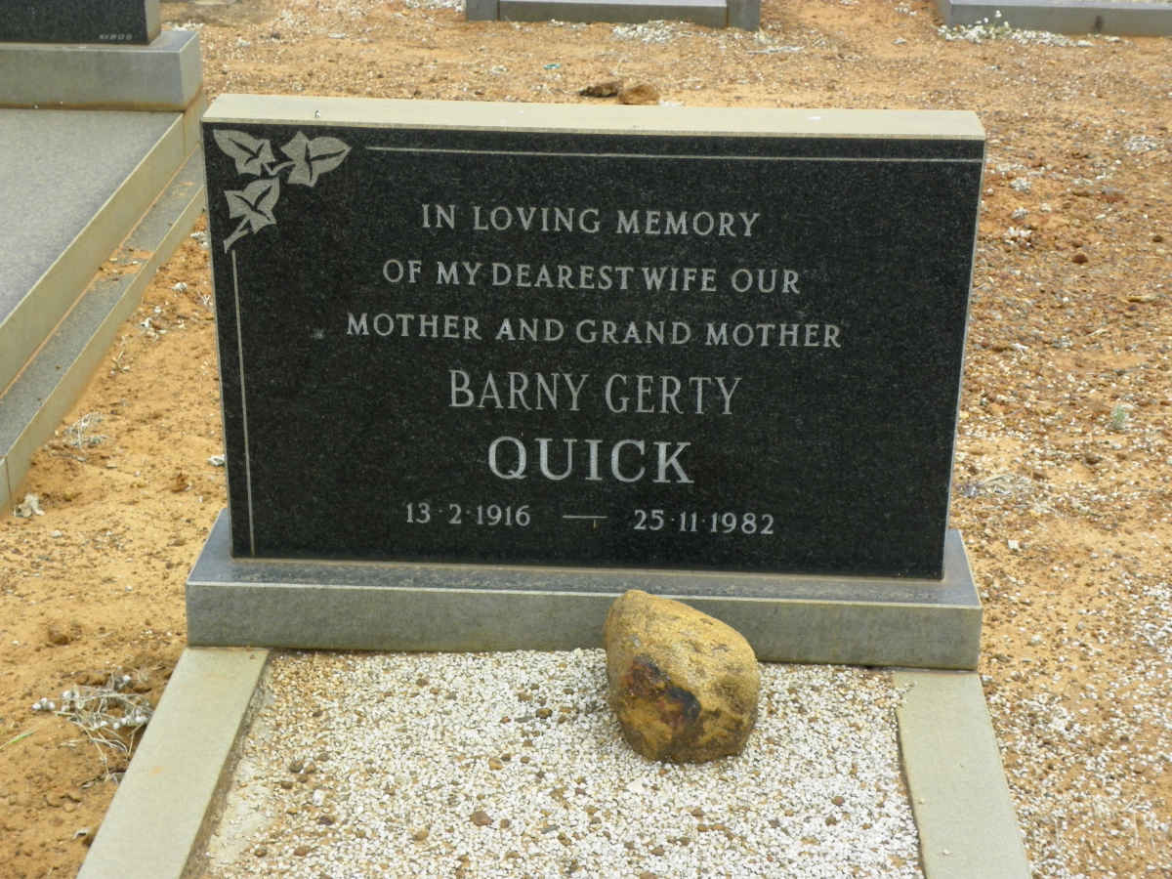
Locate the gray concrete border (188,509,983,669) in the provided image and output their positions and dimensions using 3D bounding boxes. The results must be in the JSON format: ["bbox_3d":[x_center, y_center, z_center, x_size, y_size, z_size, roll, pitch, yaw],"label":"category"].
[{"bbox_3d":[-0.001,0.179,2.480,0.930,0.083,0.212,2,23,2],"label":"gray concrete border"}]

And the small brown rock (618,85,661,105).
[{"bbox_3d":[0.135,-0.868,5.120,0.107,0.047,0.085,2,23,2],"label":"small brown rock"}]

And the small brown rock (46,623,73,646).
[{"bbox_3d":[-0.646,0.240,2.492,0.030,0.022,0.027,2,23,2],"label":"small brown rock"}]

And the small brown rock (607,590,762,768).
[{"bbox_3d":[0.104,0.257,2.205,0.168,0.175,0.160,2,23,2],"label":"small brown rock"}]

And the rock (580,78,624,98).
[{"bbox_3d":[0.039,-0.894,5.187,0.113,0.040,0.085,2,23,2],"label":"rock"}]

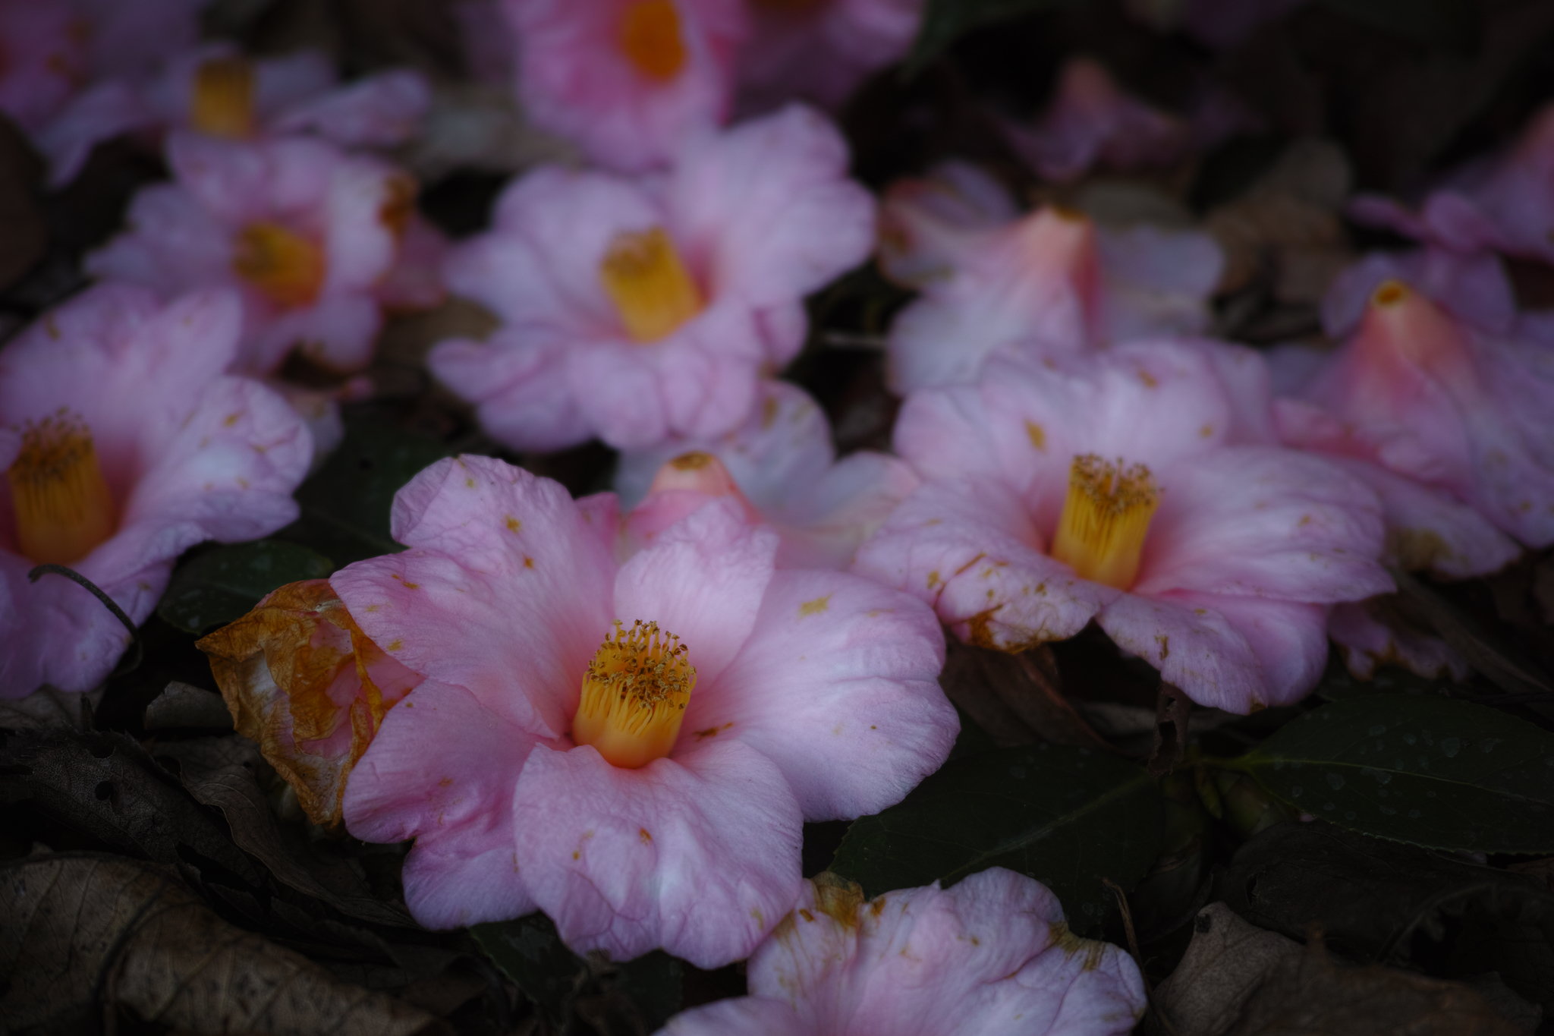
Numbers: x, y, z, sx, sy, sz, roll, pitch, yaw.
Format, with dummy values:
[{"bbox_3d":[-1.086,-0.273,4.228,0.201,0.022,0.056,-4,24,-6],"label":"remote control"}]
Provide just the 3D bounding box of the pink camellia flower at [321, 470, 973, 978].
[{"bbox_3d":[-0.023,0.033,0.340,0.103,0.046,0.092,0,30,0],"label":"pink camellia flower"}]

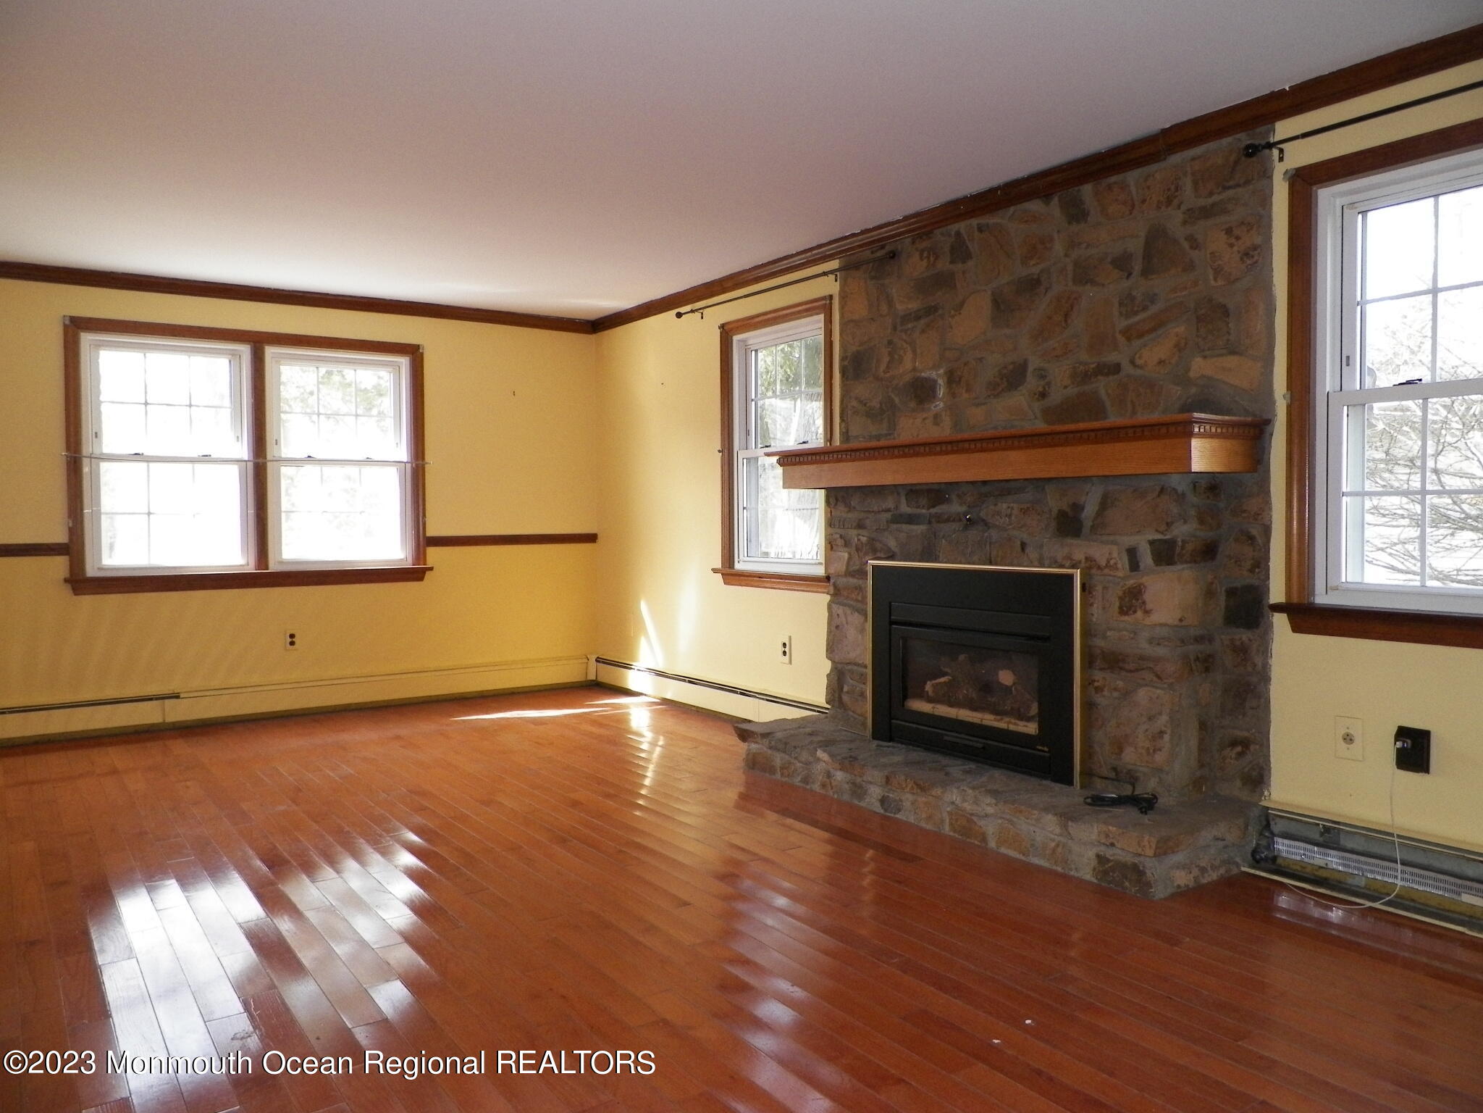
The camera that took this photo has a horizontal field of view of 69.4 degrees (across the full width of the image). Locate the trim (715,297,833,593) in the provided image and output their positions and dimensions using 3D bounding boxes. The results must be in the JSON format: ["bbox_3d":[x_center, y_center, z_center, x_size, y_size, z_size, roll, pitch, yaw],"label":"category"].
[{"bbox_3d":[0.156,-0.529,5.401,0.080,1.375,0.995,-2,3,-35],"label":"trim"}]

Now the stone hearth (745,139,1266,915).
[{"bbox_3d":[0.806,-0.196,3.995,0.585,2.265,2.095,-2,3,-35],"label":"stone hearth"}]

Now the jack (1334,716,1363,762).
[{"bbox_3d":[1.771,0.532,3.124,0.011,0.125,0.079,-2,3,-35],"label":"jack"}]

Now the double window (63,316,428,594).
[{"bbox_3d":[-2.619,-0.528,5.859,1.839,1.387,0.080,-2,3,-35],"label":"double window"}]

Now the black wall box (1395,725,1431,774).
[{"bbox_3d":[1.865,0.539,2.970,0.030,0.121,0.078,-2,3,-35],"label":"black wall box"}]

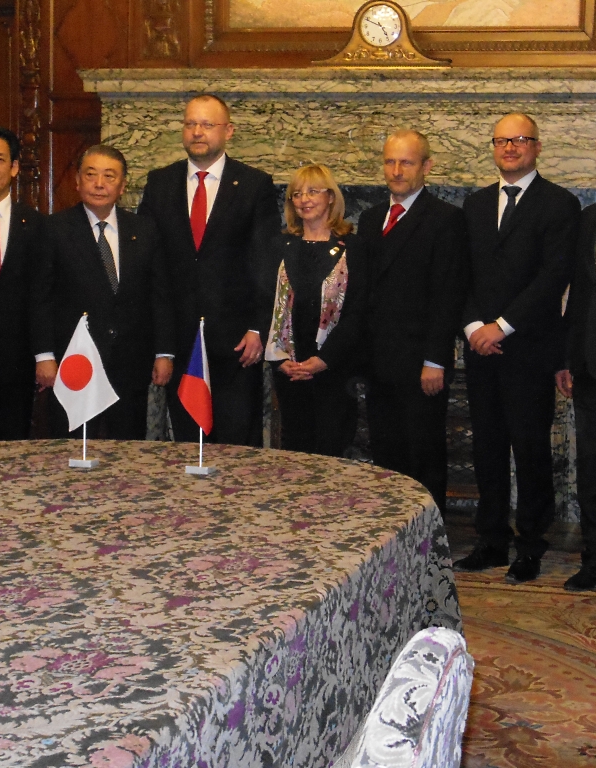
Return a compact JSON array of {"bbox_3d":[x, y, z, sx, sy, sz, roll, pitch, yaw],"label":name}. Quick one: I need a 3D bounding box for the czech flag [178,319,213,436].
[{"bbox_3d":[-0.263,-0.017,4.325,0.100,0.310,0.080,3,6,14],"label":"czech flag"}]

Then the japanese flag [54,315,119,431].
[{"bbox_3d":[-0.551,-0.031,4.390,0.165,0.305,0.060,3,6,14],"label":"japanese flag"}]

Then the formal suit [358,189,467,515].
[{"bbox_3d":[0.468,-0.057,6.892,0.490,1.490,0.310,5,7,31],"label":"formal suit"}]

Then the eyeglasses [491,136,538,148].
[{"bbox_3d":[0.851,-0.942,6.581,0.145,0.045,0.145,-1,4,27],"label":"eyeglasses"}]

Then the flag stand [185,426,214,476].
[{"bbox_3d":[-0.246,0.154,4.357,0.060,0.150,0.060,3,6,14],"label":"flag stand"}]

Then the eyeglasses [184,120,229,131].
[{"bbox_3d":[-0.377,-1.069,6.979,0.140,0.038,0.140,4,7,26],"label":"eyeglasses"}]

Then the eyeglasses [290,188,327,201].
[{"bbox_3d":[0.063,-0.776,6.899,0.135,0.042,0.140,-6,2,28],"label":"eyeglasses"}]

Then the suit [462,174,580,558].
[{"bbox_3d":[0.887,-0.053,6.696,0.500,1.540,0.330,5,7,30],"label":"suit"}]

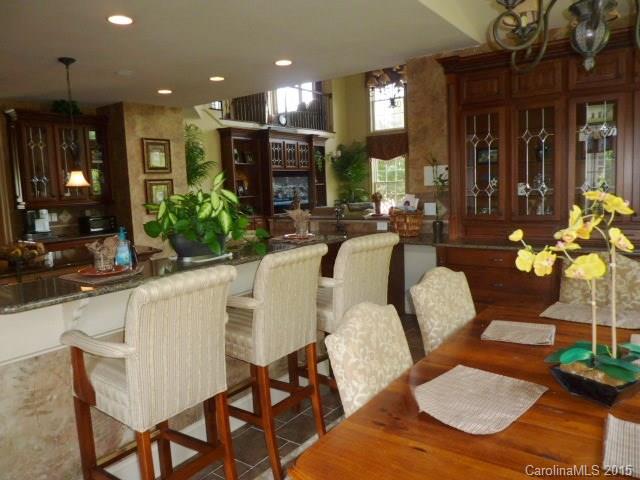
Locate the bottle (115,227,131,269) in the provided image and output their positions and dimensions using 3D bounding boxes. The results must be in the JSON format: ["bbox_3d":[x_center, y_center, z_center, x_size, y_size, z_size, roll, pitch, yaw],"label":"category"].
[{"bbox_3d":[-1.085,0.031,2.521,0.095,0.230,0.065,-6,7,-29],"label":"bottle"}]

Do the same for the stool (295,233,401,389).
[{"bbox_3d":[0.152,0.552,3.077,0.540,1.170,0.580,-9,9,-44],"label":"stool"}]

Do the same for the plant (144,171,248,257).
[{"bbox_3d":[-0.762,-0.169,2.846,0.540,0.540,0.600,2,8,37],"label":"plant"}]

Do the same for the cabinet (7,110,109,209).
[{"bbox_3d":[-3.799,-1.138,6.694,0.360,1.310,1.270,2,8,37],"label":"cabinet"}]

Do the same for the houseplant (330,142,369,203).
[{"bbox_3d":[0.752,-1.220,11.505,0.900,2.350,0.950,-2,6,0],"label":"houseplant"}]

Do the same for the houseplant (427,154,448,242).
[{"bbox_3d":[1.190,-0.413,4.652,0.200,0.880,0.200,2,8,37],"label":"houseplant"}]

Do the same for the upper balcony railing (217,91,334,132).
[{"bbox_3d":[-0.897,-3.293,11.305,0.100,1.020,4.100,2,8,37],"label":"upper balcony railing"}]

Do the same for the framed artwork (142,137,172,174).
[{"bbox_3d":[-2.538,-1.309,7.172,0.040,0.530,0.510,2,8,37],"label":"framed artwork"}]

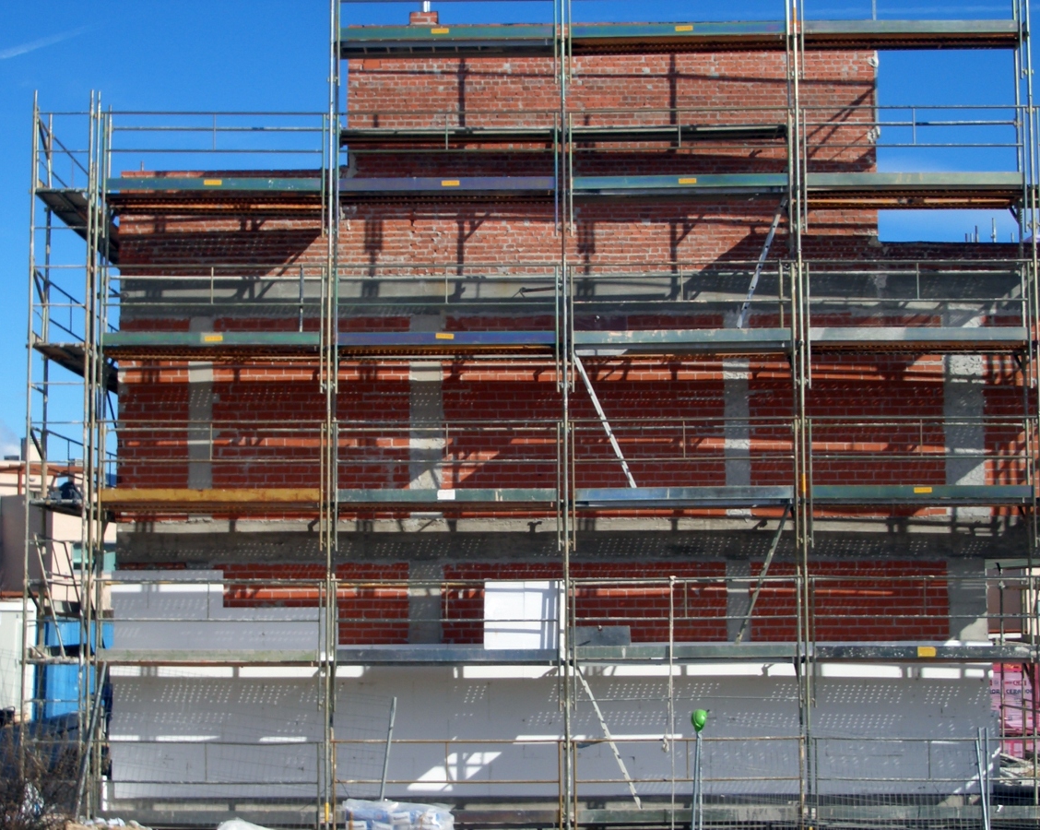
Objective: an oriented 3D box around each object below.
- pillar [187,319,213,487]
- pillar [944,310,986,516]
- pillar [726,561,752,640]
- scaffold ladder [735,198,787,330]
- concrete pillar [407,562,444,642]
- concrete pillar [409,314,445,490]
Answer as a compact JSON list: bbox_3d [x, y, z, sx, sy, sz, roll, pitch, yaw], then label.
[{"bbox_3d":[-4.236,-0.009,26.517,0.319,2.562,0.320,0,-5,0],"label":"pillar"},{"bbox_3d":[5.910,0.021,26.519,0.550,2.752,0.450,0,-5,0],"label":"pillar"},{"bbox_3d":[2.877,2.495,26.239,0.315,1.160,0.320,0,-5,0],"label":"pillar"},{"bbox_3d":[3.092,-1.895,25.637,0.070,1.947,0.380,20,-5,2],"label":"scaffold ladder"},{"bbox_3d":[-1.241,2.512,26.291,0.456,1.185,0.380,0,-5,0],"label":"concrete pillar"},{"bbox_3d":[-1.237,-0.031,26.531,0.454,2.610,0.380,0,-5,0],"label":"concrete pillar"}]

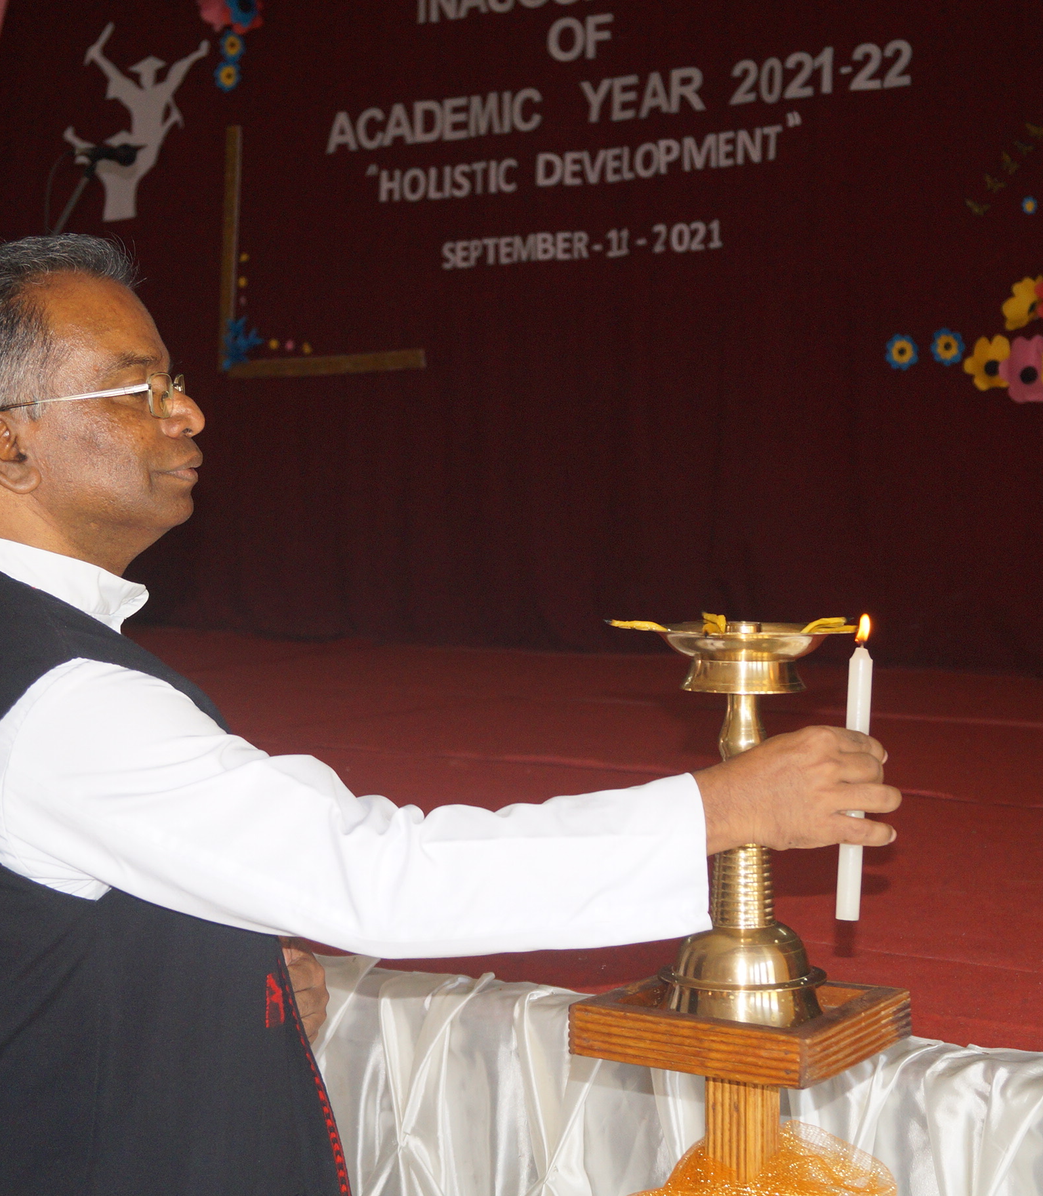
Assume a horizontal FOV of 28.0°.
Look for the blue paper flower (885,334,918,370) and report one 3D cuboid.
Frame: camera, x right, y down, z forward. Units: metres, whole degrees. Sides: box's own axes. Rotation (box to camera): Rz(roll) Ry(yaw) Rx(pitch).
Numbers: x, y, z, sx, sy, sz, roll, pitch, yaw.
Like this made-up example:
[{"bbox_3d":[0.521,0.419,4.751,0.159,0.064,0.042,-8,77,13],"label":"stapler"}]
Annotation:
[{"bbox_3d":[1.227,-0.791,6.749,0.111,0.114,0.020,2,4,33],"label":"blue paper flower"}]

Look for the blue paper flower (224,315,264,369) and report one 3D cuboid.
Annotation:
[{"bbox_3d":[-1.093,-1.008,8.245,0.201,0.197,0.050,2,4,33],"label":"blue paper flower"}]

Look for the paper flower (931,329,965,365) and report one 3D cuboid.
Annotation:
[{"bbox_3d":[1.357,-0.799,6.665,0.113,0.112,0.020,2,4,33],"label":"paper flower"}]

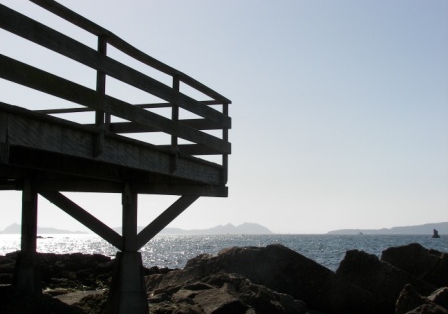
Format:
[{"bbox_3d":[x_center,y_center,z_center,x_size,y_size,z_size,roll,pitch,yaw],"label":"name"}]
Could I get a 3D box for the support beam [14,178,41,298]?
[{"bbox_3d":[-2.666,1.101,10.200,0.280,1.580,0.280,3,-7,-27],"label":"support beam"}]

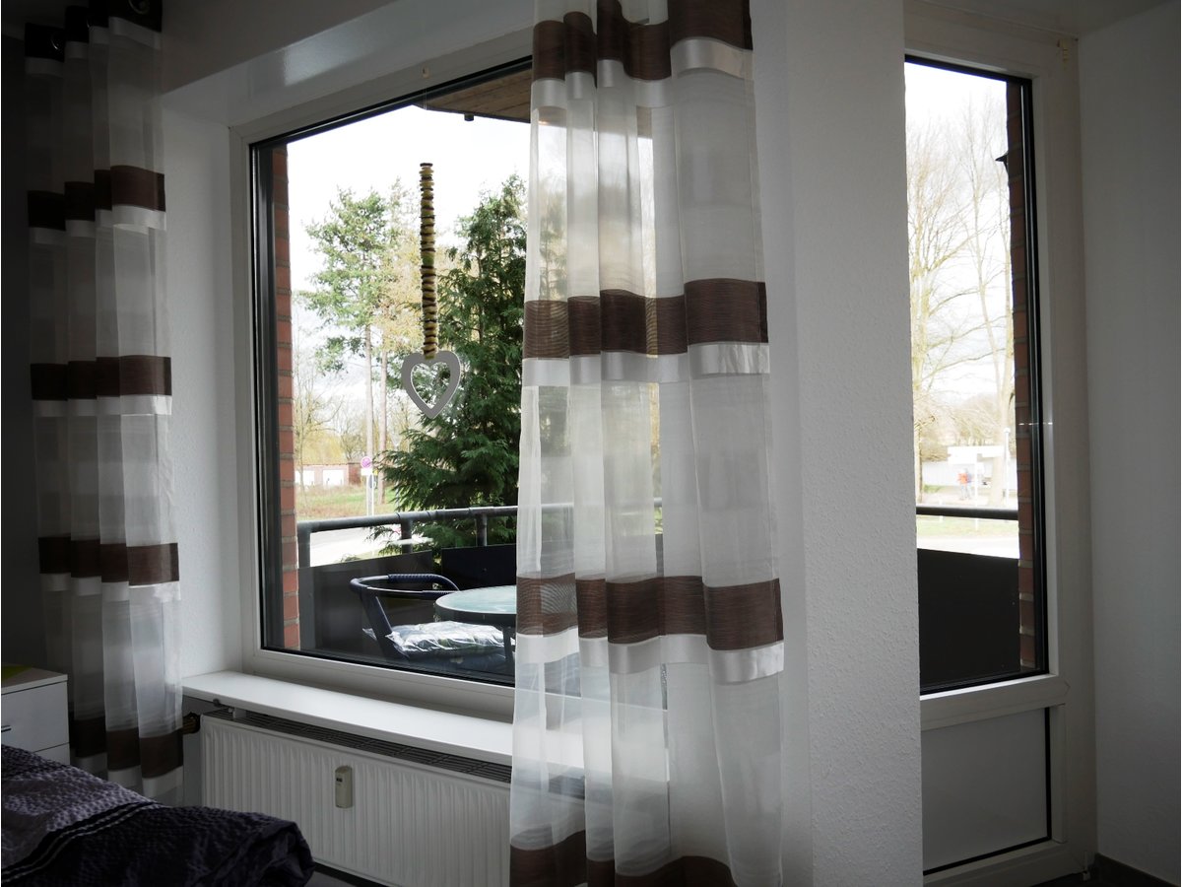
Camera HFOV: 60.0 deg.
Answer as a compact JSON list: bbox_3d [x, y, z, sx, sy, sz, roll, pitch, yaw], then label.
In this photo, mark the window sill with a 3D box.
[{"bbox_3d":[-0.460,0.671,2.479,1.600,0.028,0.205,-2,0,36],"label":"window sill"}]

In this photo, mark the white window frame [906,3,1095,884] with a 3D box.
[{"bbox_3d":[0.814,0.035,2.348,0.877,2.052,0.080,-2,0,-26],"label":"white window frame"}]

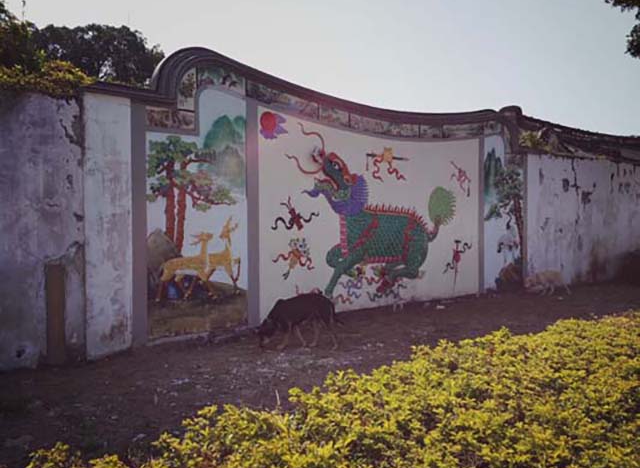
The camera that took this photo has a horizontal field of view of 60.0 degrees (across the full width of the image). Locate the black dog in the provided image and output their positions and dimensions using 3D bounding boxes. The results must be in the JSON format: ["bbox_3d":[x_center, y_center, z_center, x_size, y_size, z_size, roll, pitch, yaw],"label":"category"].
[{"bbox_3d":[-0.230,0.900,5.700,0.860,0.560,0.250,0,2,0],"label":"black dog"}]

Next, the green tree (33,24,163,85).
[{"bbox_3d":[-7.500,-3.200,18.500,4.700,7.600,4.500,-1,2,-22],"label":"green tree"}]

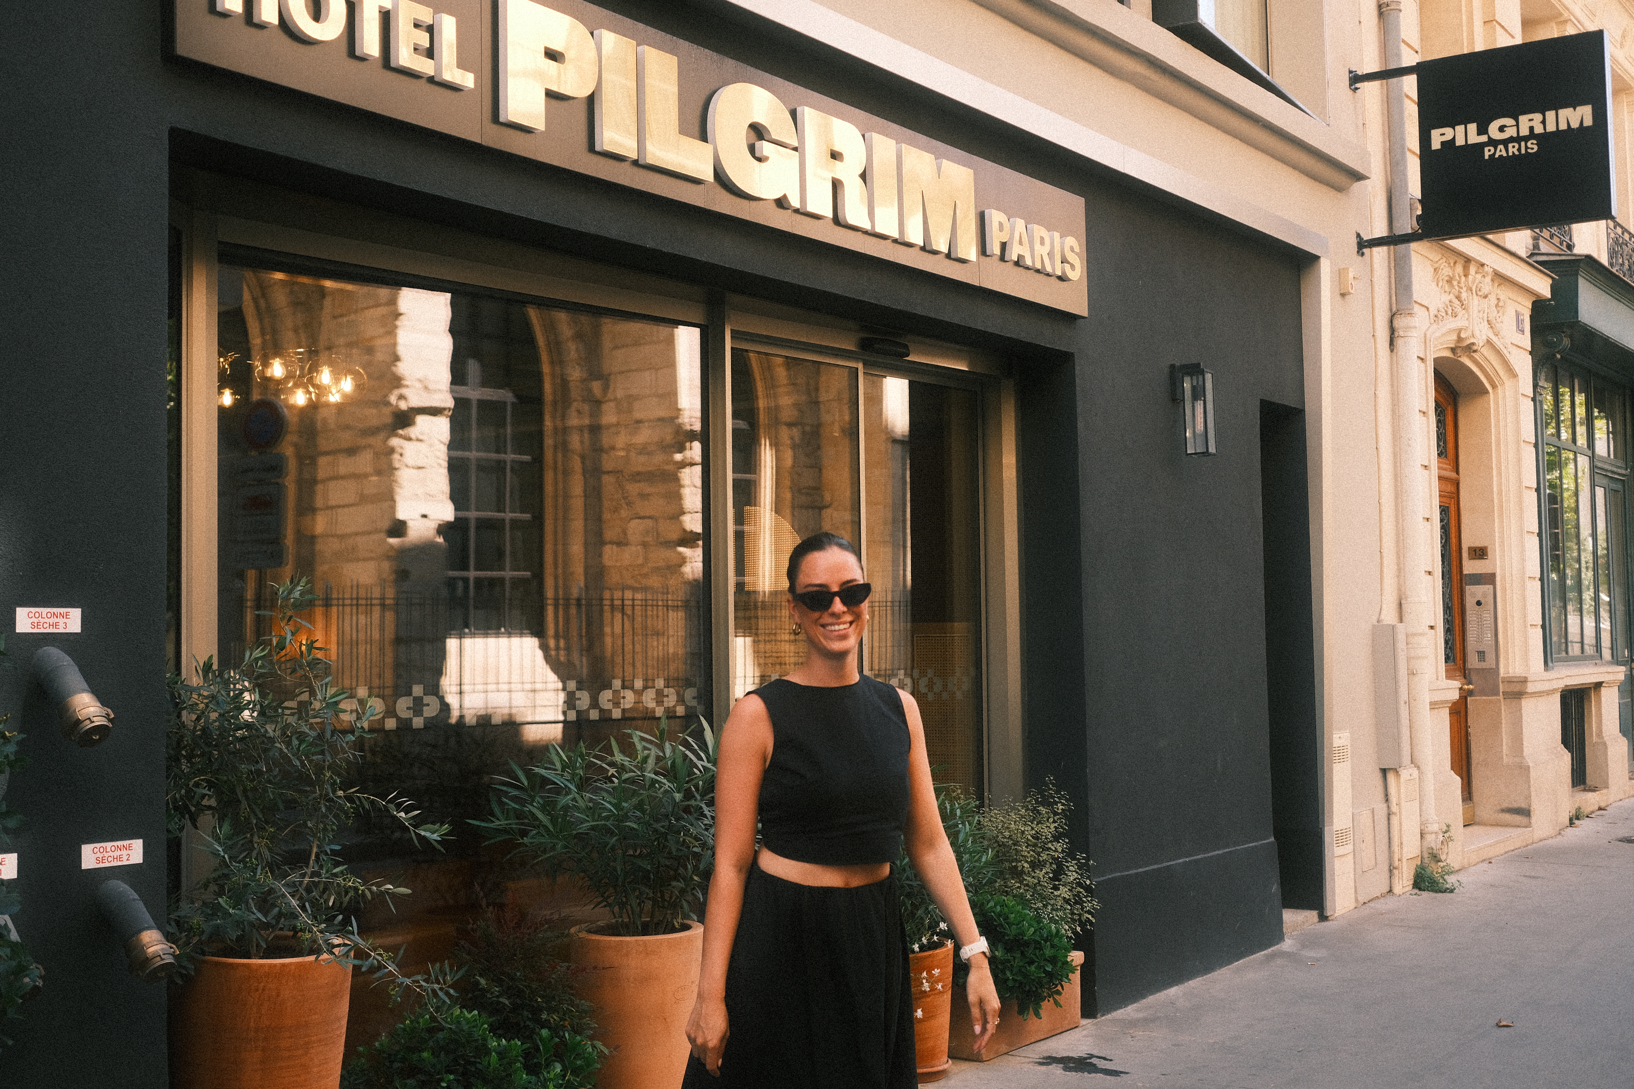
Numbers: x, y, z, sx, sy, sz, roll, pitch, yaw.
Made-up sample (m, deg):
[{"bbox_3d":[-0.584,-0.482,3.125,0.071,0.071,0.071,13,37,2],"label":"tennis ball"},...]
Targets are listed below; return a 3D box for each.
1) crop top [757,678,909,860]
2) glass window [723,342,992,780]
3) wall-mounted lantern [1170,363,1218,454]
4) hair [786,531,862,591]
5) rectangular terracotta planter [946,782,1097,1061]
[{"bbox_3d":[0.027,0.415,3.420,0.300,0.345,0.230,0,-4,-18],"label":"crop top"},{"bbox_3d":[0.189,0.584,6.832,0.100,2.490,1.420,-4,-5,41],"label":"glass window"},{"bbox_3d":[1.627,-0.565,7.991,0.145,0.380,0.100,-3,-4,36],"label":"wall-mounted lantern"},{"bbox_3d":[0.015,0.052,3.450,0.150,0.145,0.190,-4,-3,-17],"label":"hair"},{"bbox_3d":[0.699,1.360,6.886,0.370,0.930,0.780,-4,-4,36],"label":"rectangular terracotta planter"}]

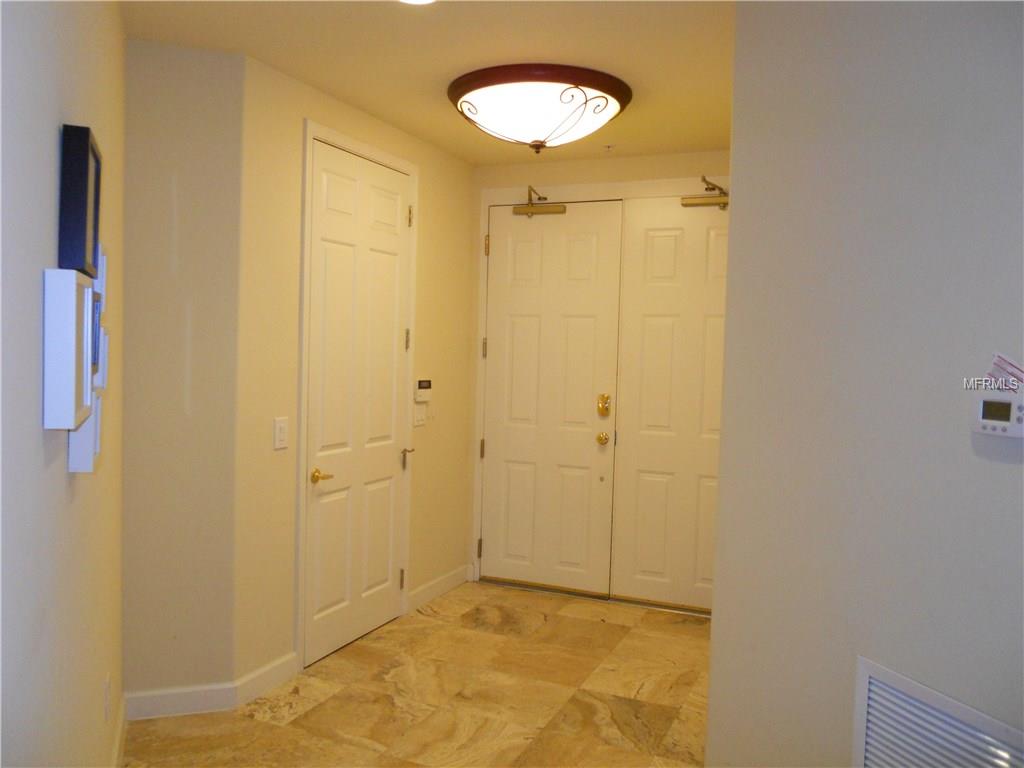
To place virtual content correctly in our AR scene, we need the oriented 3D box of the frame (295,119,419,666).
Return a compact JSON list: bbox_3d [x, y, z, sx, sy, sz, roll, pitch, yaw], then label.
[{"bbox_3d":[-0.795,0.060,4.215,0.120,2.522,0.979,3,3,23],"label":"frame"}]

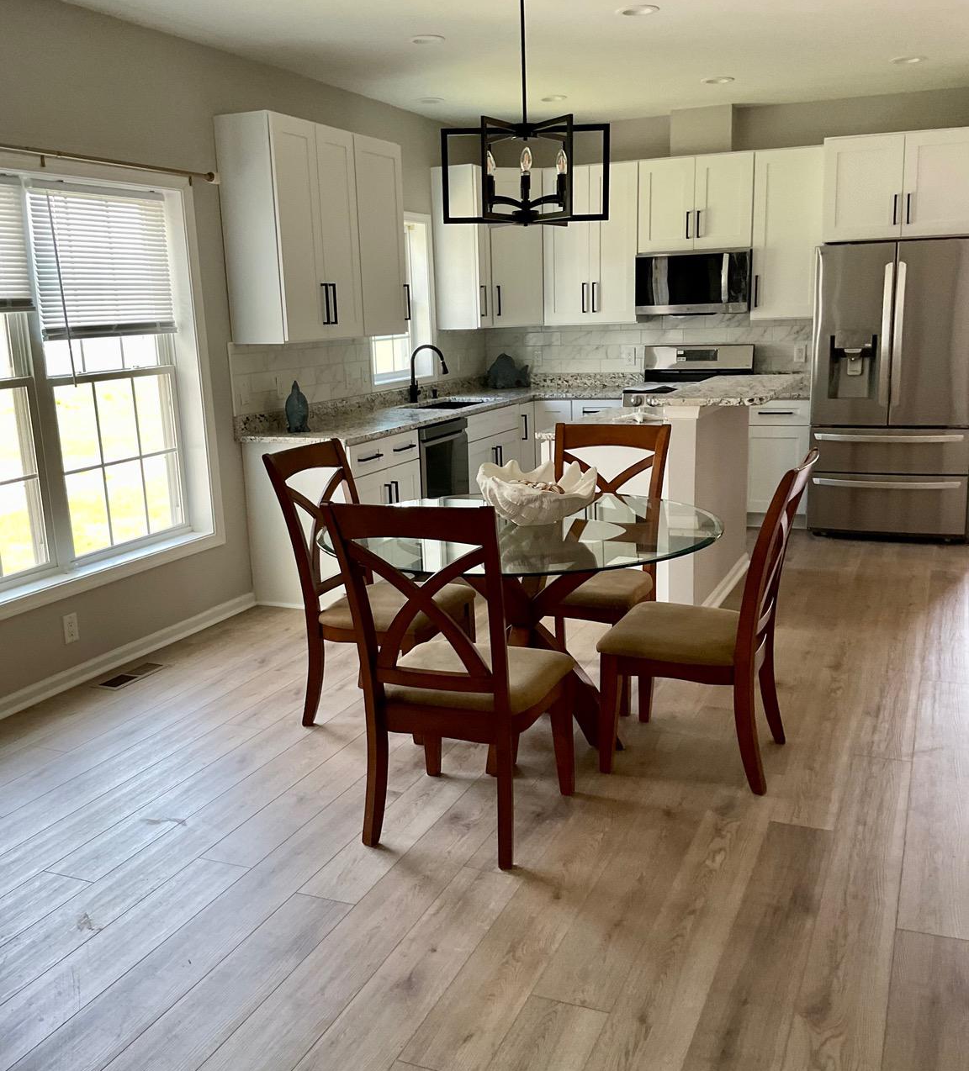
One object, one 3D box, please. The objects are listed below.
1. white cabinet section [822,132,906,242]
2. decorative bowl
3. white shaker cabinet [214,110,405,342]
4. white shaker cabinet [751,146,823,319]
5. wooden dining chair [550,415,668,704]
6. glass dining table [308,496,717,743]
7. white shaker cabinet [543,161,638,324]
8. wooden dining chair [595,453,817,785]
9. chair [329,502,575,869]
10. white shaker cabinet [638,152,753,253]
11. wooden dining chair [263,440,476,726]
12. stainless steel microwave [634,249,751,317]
[{"bbox_3d":[2.401,-2.155,6.790,0.453,0.600,0.603,3,13,23],"label":"white cabinet section"},{"bbox_3d":[0.183,-0.159,3.888,0.420,0.200,0.330,-1,12,3],"label":"decorative bowl"},{"bbox_3d":[-0.868,-1.592,5.779,0.330,1.060,1.320,4,13,23],"label":"white shaker cabinet"},{"bbox_3d":[2.021,-1.956,7.084,0.462,1.064,0.330,4,13,23],"label":"white shaker cabinet"},{"bbox_3d":[0.427,0.113,4.289,0.500,1.026,0.620,3,13,20],"label":"wooden dining chair"},{"bbox_3d":[0.156,0.342,3.886,1.385,0.765,1.385,4,13,23],"label":"glass dining table"},{"bbox_3d":[0.788,-2.033,7.613,0.690,1.064,0.330,4,13,23],"label":"white shaker cabinet"},{"bbox_3d":[0.743,0.254,3.590,0.620,1.026,0.500,4,13,23],"label":"wooden dining chair"},{"bbox_3d":[-0.074,0.369,3.173,0.500,1.026,0.620,3,13,20],"label":"chair"},{"bbox_3d":[1.450,-2.220,7.277,0.765,0.597,0.330,4,13,23],"label":"white shaker cabinet"},{"bbox_3d":[-0.377,0.190,4.043,0.620,1.026,0.500,4,13,25],"label":"wooden dining chair"},{"bbox_3d":[1.450,-1.719,7.350,0.760,0.420,0.400,4,13,23],"label":"stainless steel microwave"}]

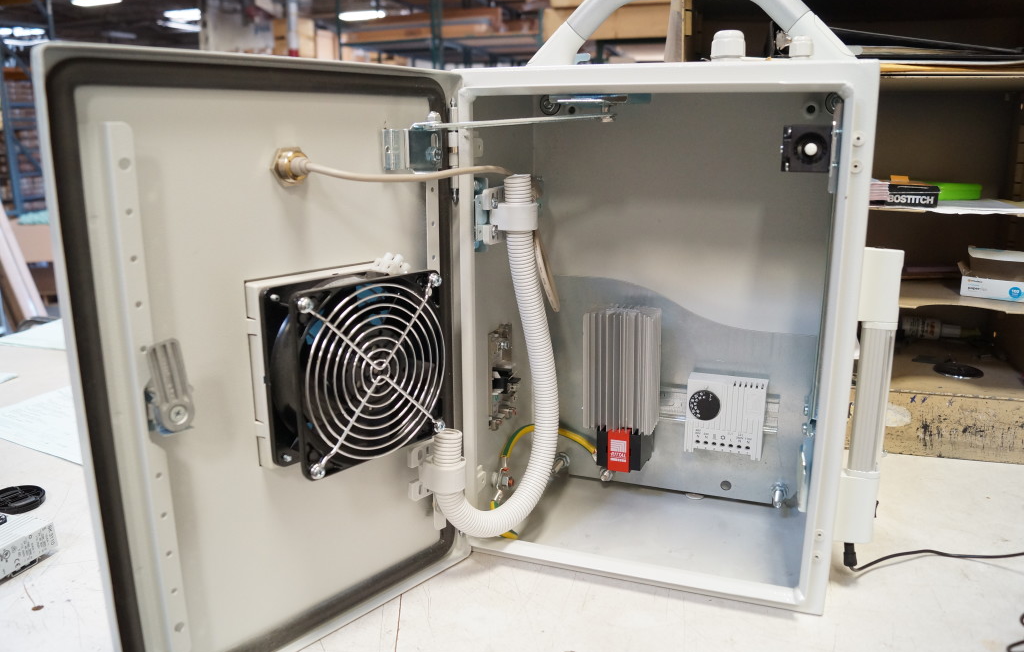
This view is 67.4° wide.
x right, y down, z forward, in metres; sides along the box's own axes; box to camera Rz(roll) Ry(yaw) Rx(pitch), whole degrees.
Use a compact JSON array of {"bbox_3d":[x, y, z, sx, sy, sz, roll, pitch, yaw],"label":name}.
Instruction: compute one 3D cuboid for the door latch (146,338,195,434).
[{"bbox_3d":[-0.191,0.034,0.426,0.018,0.053,0.023,11,18,40],"label":"door latch"}]

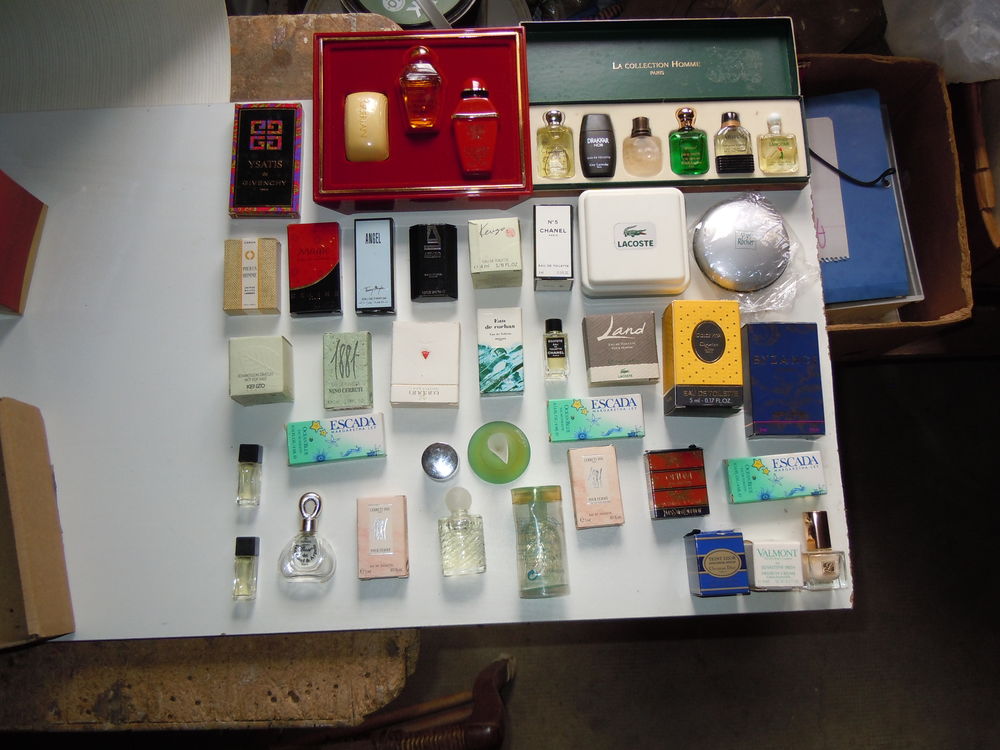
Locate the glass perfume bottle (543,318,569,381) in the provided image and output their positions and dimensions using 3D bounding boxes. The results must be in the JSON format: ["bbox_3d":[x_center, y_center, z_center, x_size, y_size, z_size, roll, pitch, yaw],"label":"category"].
[{"bbox_3d":[0.041,-0.019,0.643,0.017,0.013,0.044,-2,77,0],"label":"glass perfume bottle"}]

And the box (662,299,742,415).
[{"bbox_3d":[0.146,-0.011,0.630,0.048,0.035,0.077,1,77,0],"label":"box"}]

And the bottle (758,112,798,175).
[{"bbox_3d":[0.234,-0.195,0.730,0.034,0.017,0.056,0,78,0],"label":"bottle"}]

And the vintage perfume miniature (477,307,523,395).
[{"bbox_3d":[0.000,-0.017,0.640,0.031,0.018,0.063,-2,77,0],"label":"vintage perfume miniature"}]

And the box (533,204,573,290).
[{"bbox_3d":[0.041,-0.098,0.671,0.028,0.029,0.058,-1,78,0],"label":"box"}]

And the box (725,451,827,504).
[{"bbox_3d":[0.204,0.076,0.645,0.070,0.012,0.032,-5,78,-1],"label":"box"}]

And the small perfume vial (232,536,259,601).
[{"bbox_3d":[-0.195,0.149,0.668,0.015,0.012,0.046,-1,78,0],"label":"small perfume vial"}]

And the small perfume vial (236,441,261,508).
[{"bbox_3d":[-0.197,0.079,0.683,0.015,0.012,0.047,-1,78,0],"label":"small perfume vial"}]

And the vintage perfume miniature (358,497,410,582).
[{"bbox_3d":[-0.086,0.119,0.634,0.034,0.014,0.057,-3,78,0],"label":"vintage perfume miniature"}]

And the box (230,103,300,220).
[{"bbox_3d":[-0.187,-0.172,0.697,0.053,0.011,0.094,-1,78,0],"label":"box"}]

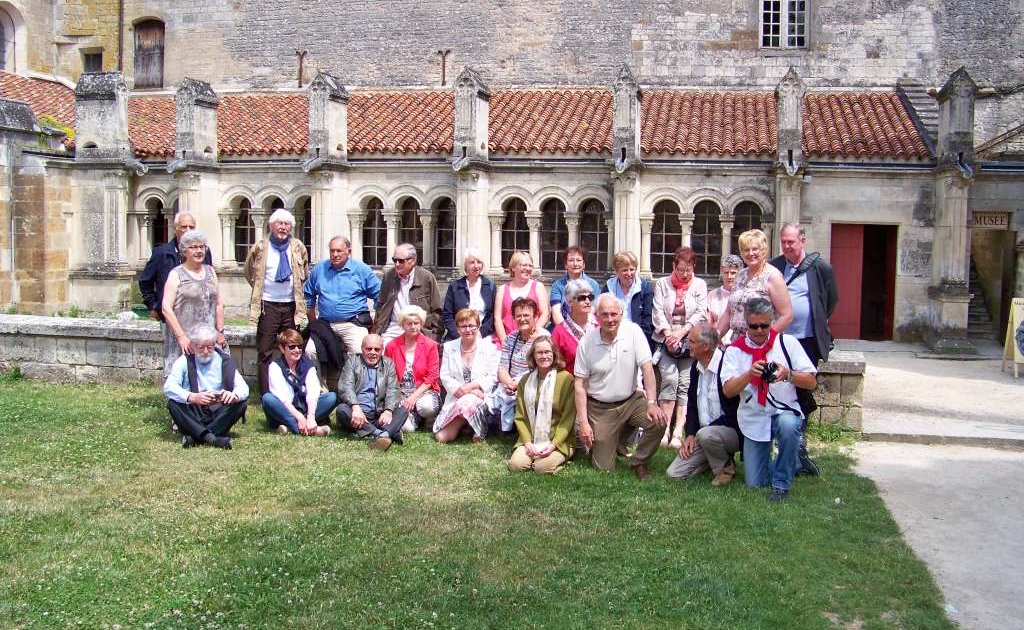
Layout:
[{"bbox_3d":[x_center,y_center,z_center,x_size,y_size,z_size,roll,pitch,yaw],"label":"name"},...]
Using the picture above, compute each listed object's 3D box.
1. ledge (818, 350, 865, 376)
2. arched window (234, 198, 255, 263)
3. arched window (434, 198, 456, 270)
[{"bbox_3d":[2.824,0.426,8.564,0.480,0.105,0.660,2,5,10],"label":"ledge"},{"bbox_3d":[-5.097,-1.593,18.513,0.488,1.282,0.150,2,5,10],"label":"arched window"},{"bbox_3d":[-1.196,-1.529,18.377,0.549,1.356,0.180,2,6,12],"label":"arched window"}]

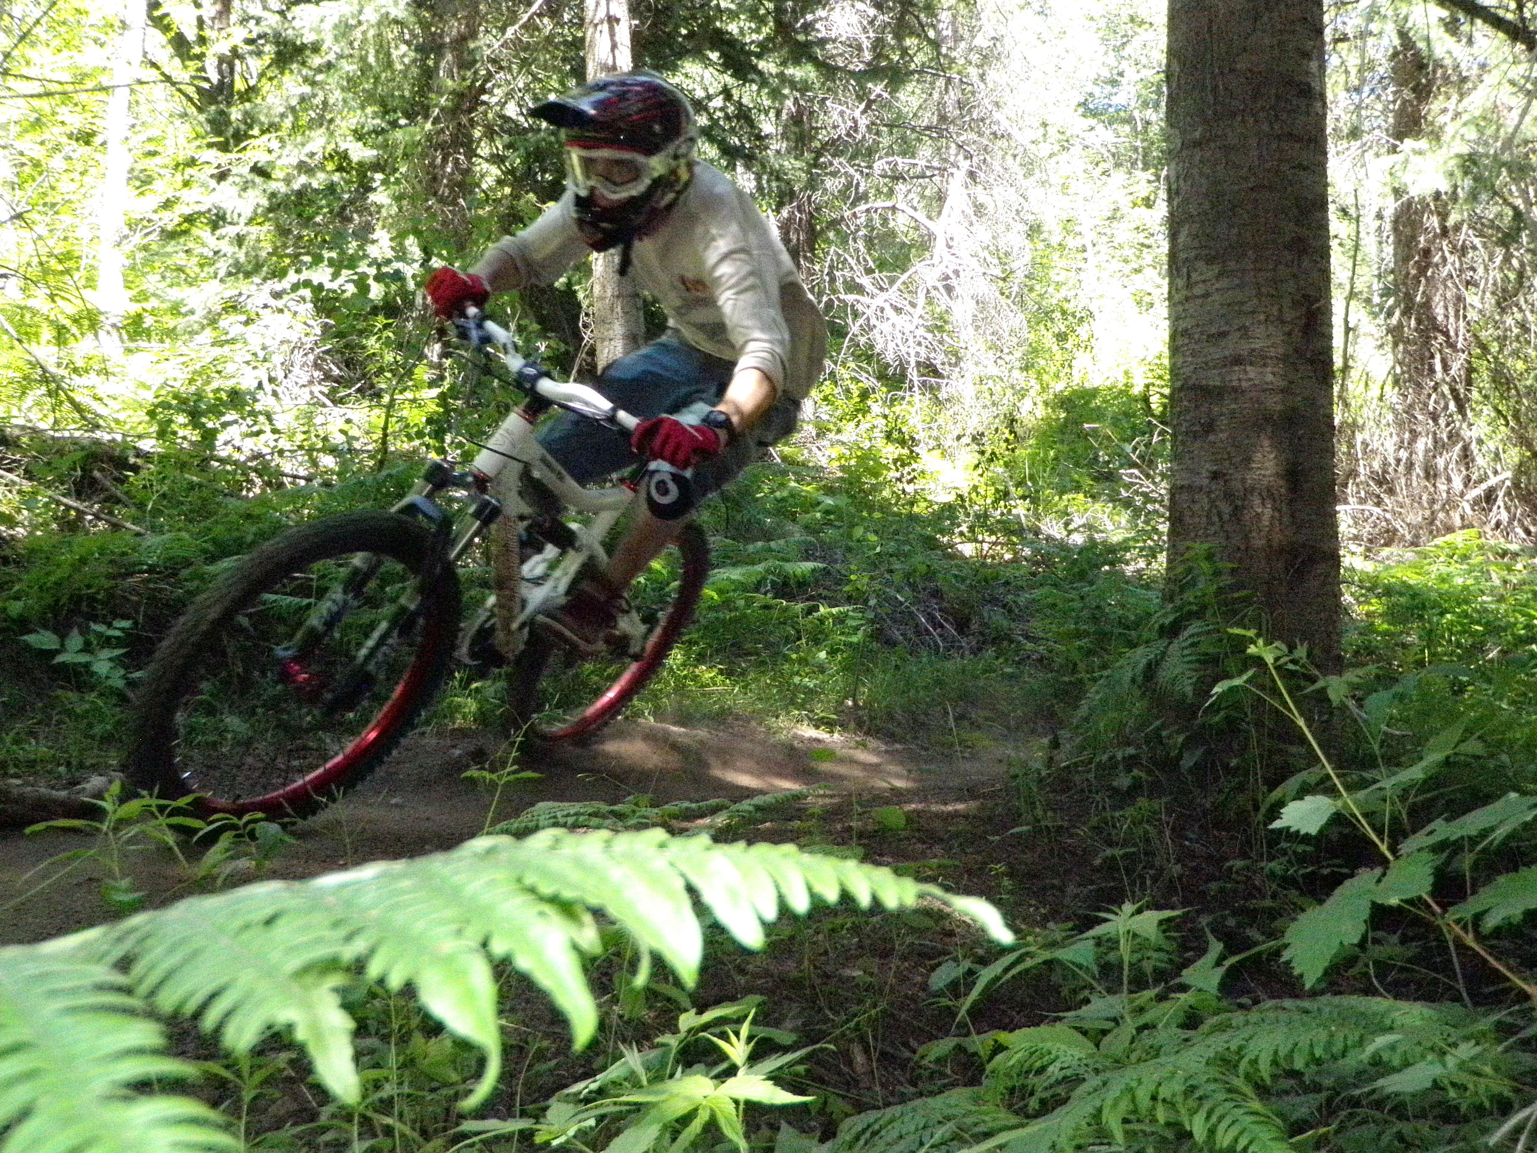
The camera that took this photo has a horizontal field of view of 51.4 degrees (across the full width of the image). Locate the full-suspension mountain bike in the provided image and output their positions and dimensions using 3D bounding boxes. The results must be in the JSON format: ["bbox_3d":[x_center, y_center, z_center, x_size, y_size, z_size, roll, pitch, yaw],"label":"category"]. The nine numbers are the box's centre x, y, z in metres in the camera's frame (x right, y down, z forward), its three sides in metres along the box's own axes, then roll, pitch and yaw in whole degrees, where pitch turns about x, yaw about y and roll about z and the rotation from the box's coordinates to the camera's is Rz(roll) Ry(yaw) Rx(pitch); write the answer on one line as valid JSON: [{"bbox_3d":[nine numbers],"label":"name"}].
[{"bbox_3d":[-0.500,0.014,3.290,0.690,1.030,1.760,36,16,19],"label":"full-suspension mountain bike"}]

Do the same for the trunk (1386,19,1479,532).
[{"bbox_3d":[4.350,-1.810,10.500,0.560,3.600,0.560,-1,-2,27],"label":"trunk"}]

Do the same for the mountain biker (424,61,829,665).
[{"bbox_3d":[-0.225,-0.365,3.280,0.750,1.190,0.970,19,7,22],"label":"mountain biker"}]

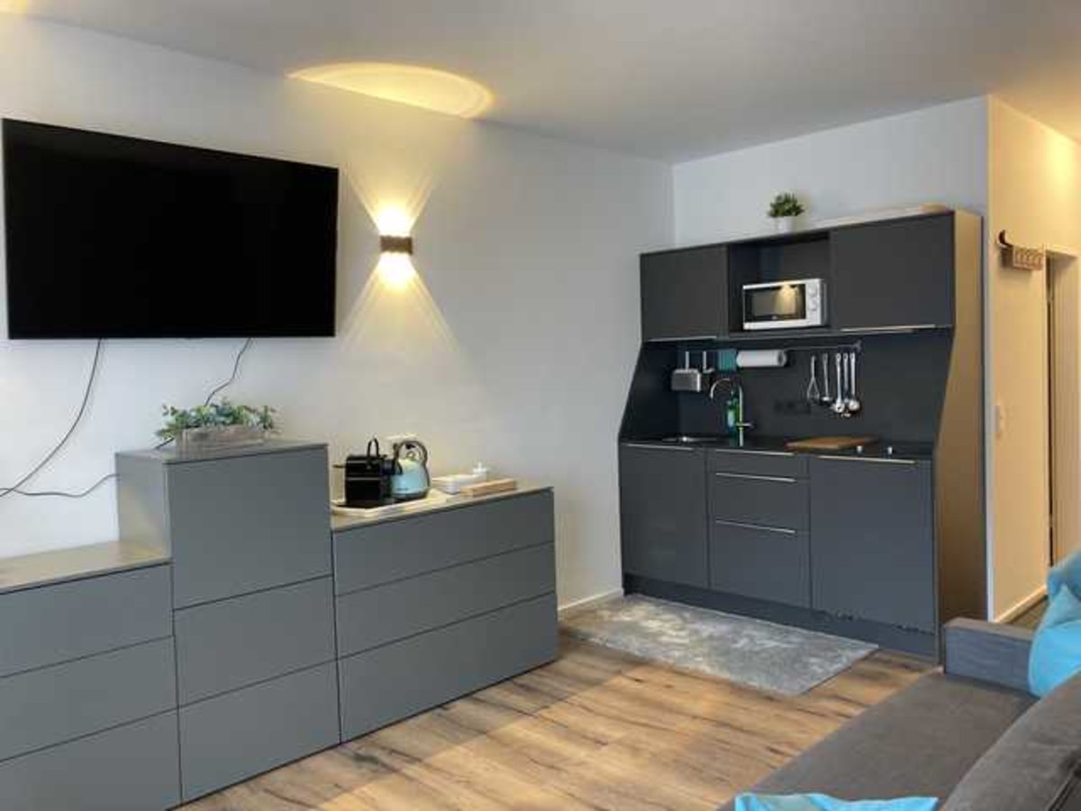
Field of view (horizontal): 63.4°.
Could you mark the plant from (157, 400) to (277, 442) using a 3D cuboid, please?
[{"bbox_3d":[-1.200,0.057,3.248,0.170,0.144,0.390,1,4,45],"label":"plant"}]

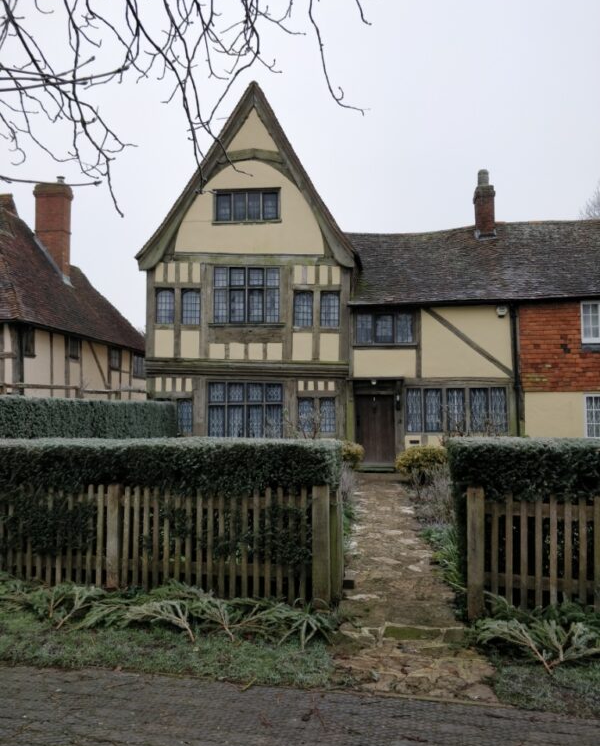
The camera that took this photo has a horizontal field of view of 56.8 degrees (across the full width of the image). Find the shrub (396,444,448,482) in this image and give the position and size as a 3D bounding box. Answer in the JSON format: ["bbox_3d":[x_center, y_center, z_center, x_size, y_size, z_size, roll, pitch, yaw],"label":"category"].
[{"bbox_3d":[2.701,2.029,12.300,1.100,0.830,1.000,0,-4,5],"label":"shrub"}]

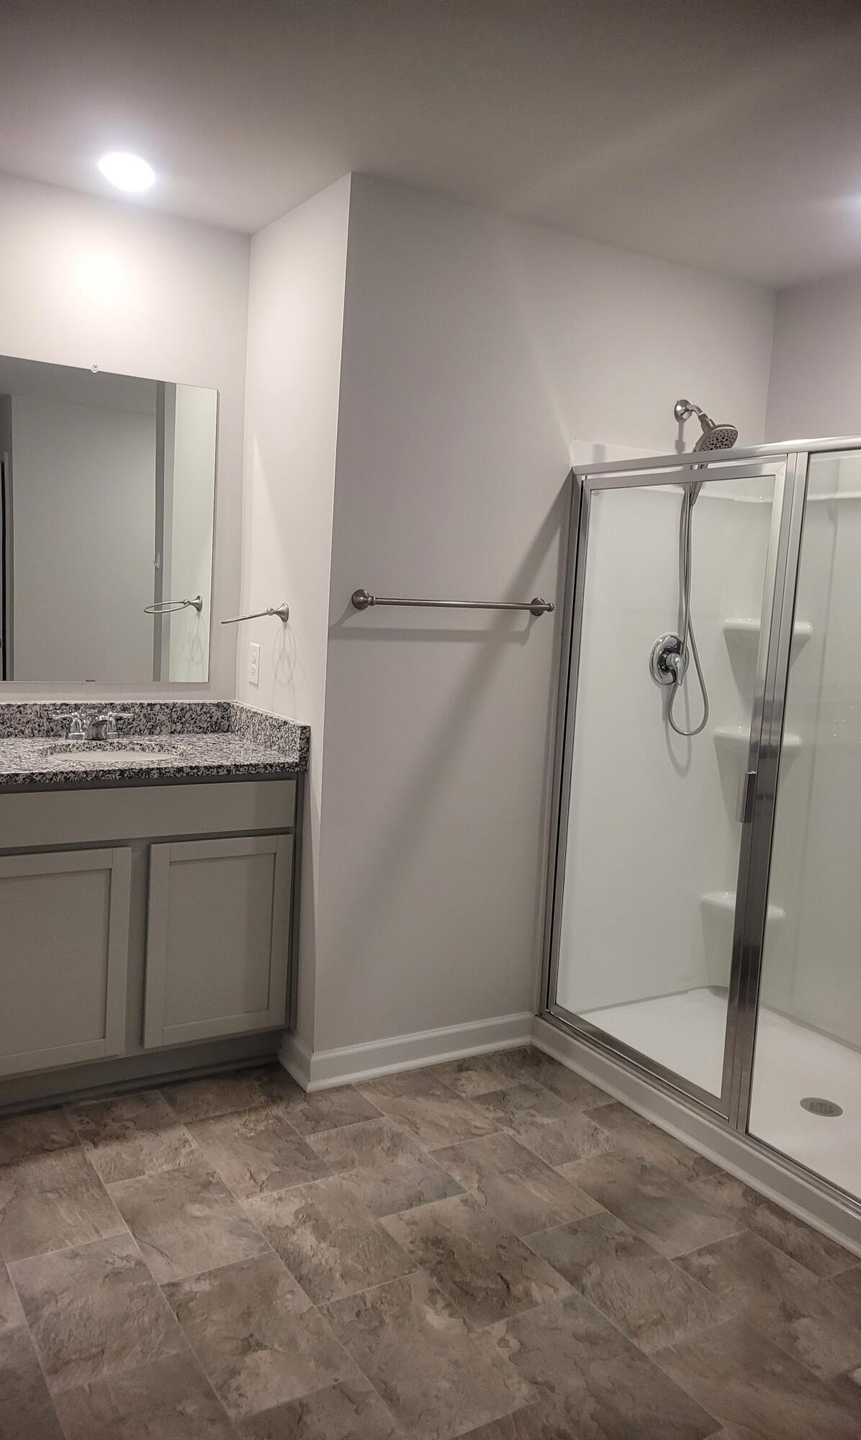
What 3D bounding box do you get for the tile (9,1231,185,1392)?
[{"bbox_3d":[-0.649,1.132,2.086,0.247,0.010,0.400,-1,8,-31],"label":"tile"}]

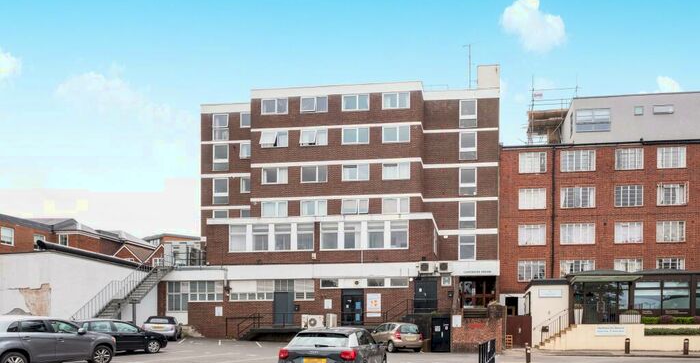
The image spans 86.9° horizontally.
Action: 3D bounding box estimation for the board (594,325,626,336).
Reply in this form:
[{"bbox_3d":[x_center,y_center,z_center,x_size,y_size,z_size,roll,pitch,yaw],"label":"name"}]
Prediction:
[{"bbox_3d":[15.546,8.871,22.000,1.870,0.700,0.060,0,-6,4],"label":"board"}]

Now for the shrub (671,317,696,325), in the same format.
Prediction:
[{"bbox_3d":[20.884,8.652,23.000,1.350,0.500,0.700,0,-6,4],"label":"shrub"}]

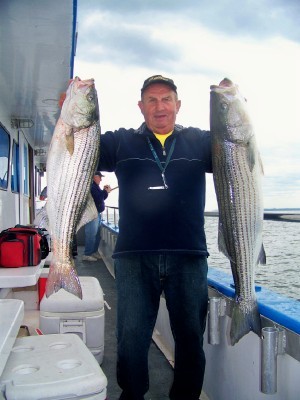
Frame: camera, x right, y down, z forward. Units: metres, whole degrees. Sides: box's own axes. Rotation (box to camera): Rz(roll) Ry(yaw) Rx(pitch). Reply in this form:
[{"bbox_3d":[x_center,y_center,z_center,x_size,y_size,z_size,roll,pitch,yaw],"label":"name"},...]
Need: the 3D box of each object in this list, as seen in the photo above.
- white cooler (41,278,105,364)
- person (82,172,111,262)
[{"bbox_3d":[-0.583,0.888,3.210,0.420,0.445,0.910,0,-1,-8],"label":"white cooler"},{"bbox_3d":[-1.065,0.325,8.350,0.570,1.770,0.520,0,-1,-6],"label":"person"}]

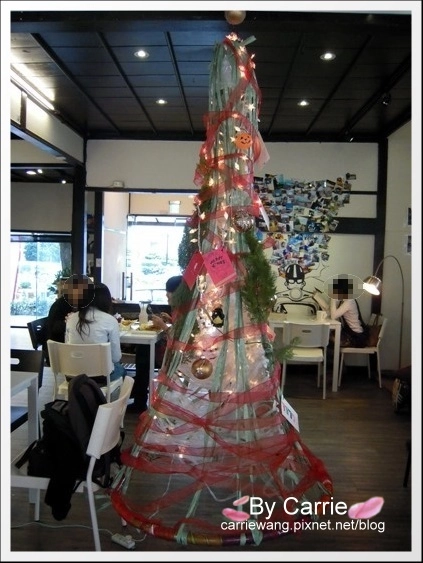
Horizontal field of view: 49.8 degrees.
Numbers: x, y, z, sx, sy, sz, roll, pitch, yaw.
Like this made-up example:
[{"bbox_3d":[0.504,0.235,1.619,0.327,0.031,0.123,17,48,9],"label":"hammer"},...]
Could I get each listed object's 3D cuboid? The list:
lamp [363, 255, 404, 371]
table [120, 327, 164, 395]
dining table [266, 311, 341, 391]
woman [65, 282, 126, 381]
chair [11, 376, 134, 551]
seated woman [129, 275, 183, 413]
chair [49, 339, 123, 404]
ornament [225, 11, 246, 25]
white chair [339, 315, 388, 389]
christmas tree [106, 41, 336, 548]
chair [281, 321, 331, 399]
[{"bbox_3d":[1.937,0.432,5.027,0.607,1.437,0.260,0,3,-18],"label":"lamp"},{"bbox_3d":[-0.842,0.795,4.275,0.750,0.740,0.750,1,3,2],"label":"table"},{"bbox_3d":[1.009,0.791,5.252,0.760,0.740,0.760,1,3,2],"label":"dining table"},{"bbox_3d":[-0.882,0.600,3.631,0.460,1.170,0.680,2,3,5],"label":"woman"},{"bbox_3d":[-0.673,0.879,2.138,0.500,0.770,0.480,2,3,4],"label":"chair"},{"bbox_3d":[-0.387,0.556,4.250,0.760,1.240,0.470,1,3,2],"label":"seated woman"},{"bbox_3d":[-0.935,0.806,3.489,0.480,0.770,0.500,2,3,3],"label":"chair"},{"bbox_3d":[0.139,-1.537,2.620,0.125,0.125,0.125,1,3,2],"label":"ornament"},{"bbox_3d":[1.681,0.785,5.262,0.500,0.770,0.480,2,3,2],"label":"white chair"},{"bbox_3d":[0.093,-0.102,2.767,1.330,2.710,1.330,1,3,2],"label":"christmas tree"},{"bbox_3d":[0.973,0.788,4.828,0.480,0.770,0.500,2,3,6],"label":"chair"}]

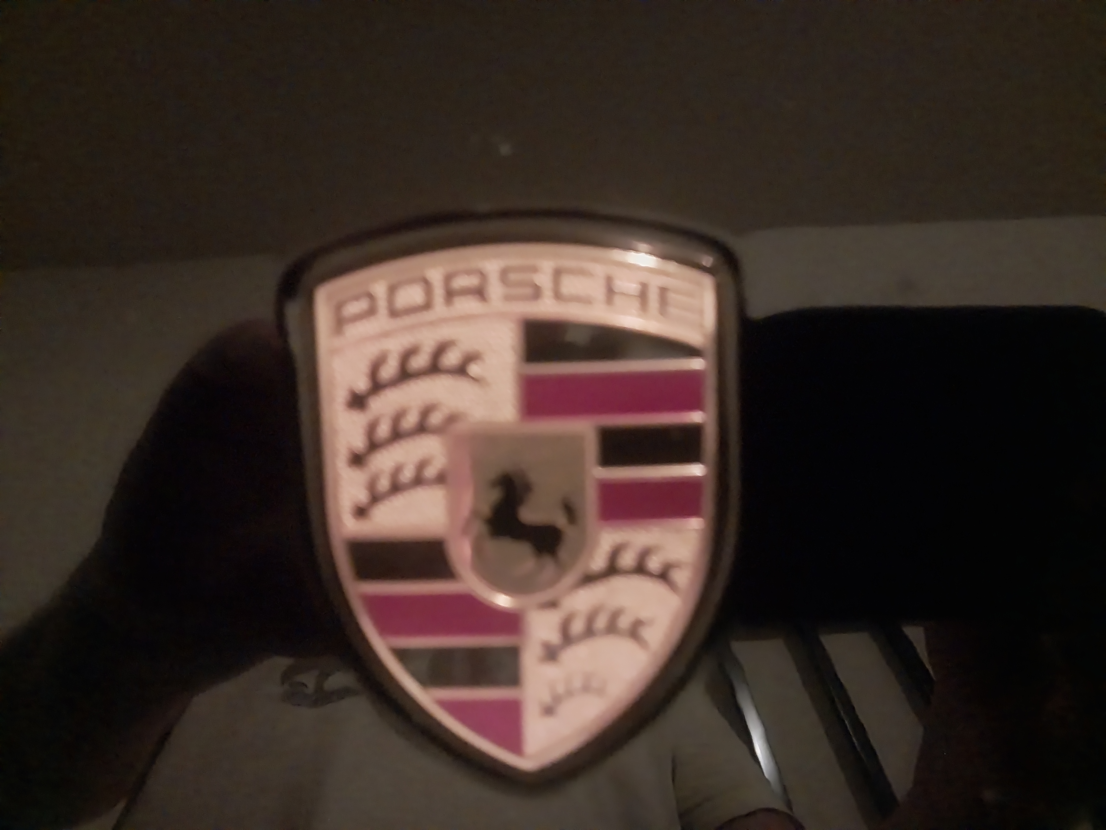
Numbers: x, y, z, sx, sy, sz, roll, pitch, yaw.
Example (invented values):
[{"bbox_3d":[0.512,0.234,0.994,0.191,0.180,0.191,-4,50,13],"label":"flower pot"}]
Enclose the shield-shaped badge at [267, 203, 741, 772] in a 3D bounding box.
[{"bbox_3d":[-0.004,0.010,0.097,0.053,0.066,0.007,-1,5,-4],"label":"shield-shaped badge"}]

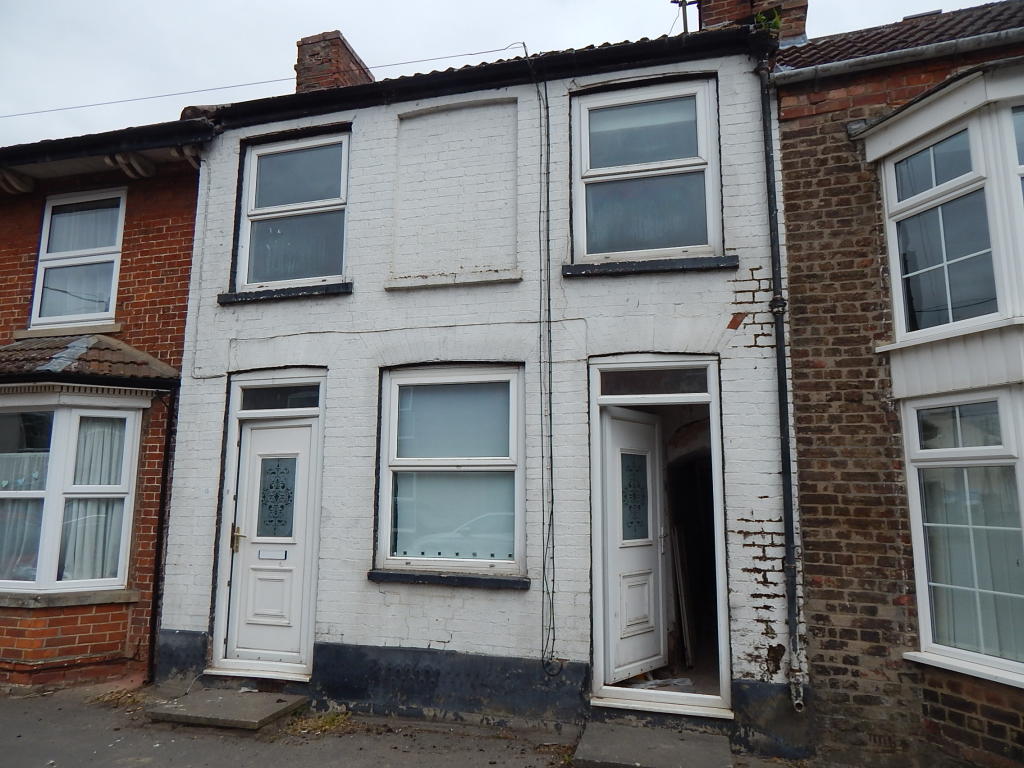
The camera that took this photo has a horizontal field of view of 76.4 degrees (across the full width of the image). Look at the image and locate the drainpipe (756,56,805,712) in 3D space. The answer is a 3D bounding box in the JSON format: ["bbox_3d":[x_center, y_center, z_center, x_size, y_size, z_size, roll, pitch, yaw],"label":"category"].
[{"bbox_3d":[1.796,-0.147,4.341,0.100,4.378,0.110,-2,-8,14],"label":"drainpipe"}]

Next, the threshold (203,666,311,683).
[{"bbox_3d":[-1.952,2.245,5.050,0.922,0.040,0.120,-2,-8,14],"label":"threshold"}]

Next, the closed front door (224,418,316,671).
[{"bbox_3d":[-1.909,1.239,5.224,0.728,1.886,0.080,-2,-8,14],"label":"closed front door"}]

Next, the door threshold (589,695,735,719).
[{"bbox_3d":[0.988,2.141,4.317,0.914,0.042,0.120,-2,-8,14],"label":"door threshold"}]

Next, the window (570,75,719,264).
[{"bbox_3d":[0.999,-1.586,4.921,1.110,1.411,0.120,-2,-8,14],"label":"window"}]

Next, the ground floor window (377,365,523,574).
[{"bbox_3d":[-0.460,0.636,4.932,1.187,1.547,0.120,-2,-8,14],"label":"ground floor window"}]

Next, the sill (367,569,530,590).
[{"bbox_3d":[-0.454,1.429,4.776,1.240,0.068,0.140,-2,-8,14],"label":"sill"}]

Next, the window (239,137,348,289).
[{"bbox_3d":[-1.868,-1.472,5.633,1.071,1.369,0.120,-2,-8,14],"label":"window"}]

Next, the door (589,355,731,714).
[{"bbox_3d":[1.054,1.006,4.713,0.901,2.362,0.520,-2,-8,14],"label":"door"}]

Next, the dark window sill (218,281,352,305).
[{"bbox_3d":[-1.870,-0.754,5.453,1.251,0.085,0.150,-2,-8,14],"label":"dark window sill"}]

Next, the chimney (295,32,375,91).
[{"bbox_3d":[-2.298,-3.933,8.647,0.570,0.820,1.000,-2,-8,14],"label":"chimney"}]

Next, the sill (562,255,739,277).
[{"bbox_3d":[0.995,-0.824,4.735,1.231,0.080,0.150,-2,-8,14],"label":"sill"}]

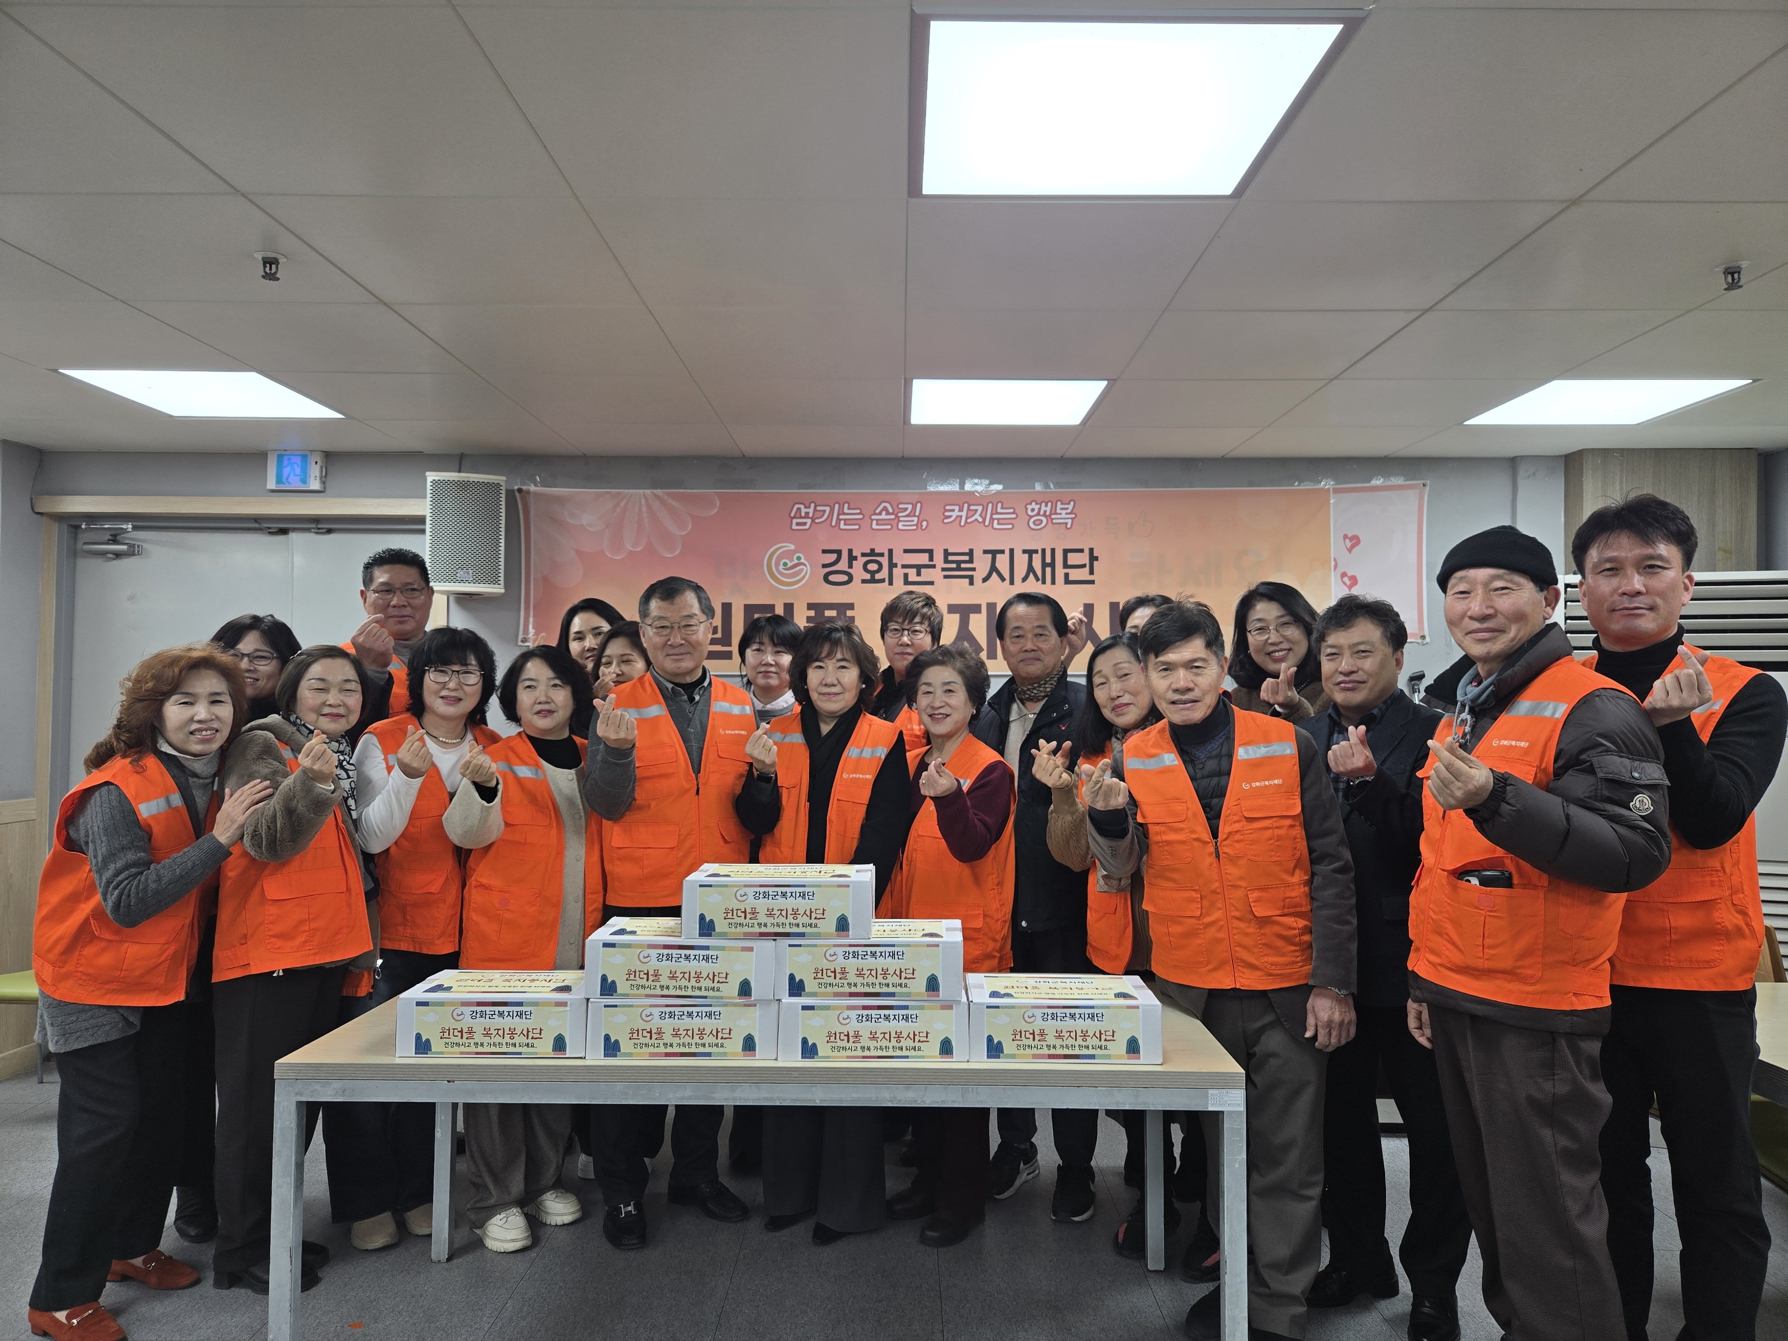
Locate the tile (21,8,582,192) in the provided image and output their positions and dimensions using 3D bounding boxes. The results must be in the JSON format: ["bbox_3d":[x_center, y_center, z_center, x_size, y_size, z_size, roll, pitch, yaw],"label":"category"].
[{"bbox_3d":[-0.875,-0.865,1.835,0.600,0.020,0.600,0,-1,0],"label":"tile"}]

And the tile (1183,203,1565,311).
[{"bbox_3d":[0.927,-0.846,2.430,0.600,0.020,0.600,0,-1,0],"label":"tile"}]

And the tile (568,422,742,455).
[{"bbox_3d":[-0.865,-0.825,4.198,0.600,0.020,0.530,0,-1,0],"label":"tile"}]

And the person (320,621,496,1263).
[{"bbox_3d":[-1.268,0.692,3.164,0.480,1.606,0.360,1,-1,-15],"label":"person"}]

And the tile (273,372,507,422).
[{"bbox_3d":[-1.468,-0.839,3.637,0.600,0.020,0.600,0,-1,0],"label":"tile"}]

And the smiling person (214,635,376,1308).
[{"bbox_3d":[-1.434,0.687,2.840,0.410,1.500,0.360,2,-2,-45],"label":"smiling person"}]

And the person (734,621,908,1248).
[{"bbox_3d":[-0.182,0.662,3.130,0.460,1.580,0.370,0,-1,12],"label":"person"}]

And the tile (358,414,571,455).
[{"bbox_3d":[-1.466,-0.822,4.177,0.600,0.020,0.540,0,-1,0],"label":"tile"}]

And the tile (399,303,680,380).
[{"bbox_3d":[-0.871,-0.846,3.034,0.600,0.020,0.600,0,-1,0],"label":"tile"}]

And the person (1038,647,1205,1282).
[{"bbox_3d":[0.608,0.700,3.046,0.500,1.590,0.420,0,-1,9],"label":"person"}]

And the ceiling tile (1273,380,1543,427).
[{"bbox_3d":[1.532,-0.819,3.628,0.600,0.020,0.600,0,-1,0],"label":"ceiling tile"}]

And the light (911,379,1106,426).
[{"bbox_3d":[0.332,-0.838,3.635,0.576,0.040,0.576,0,-1,0],"label":"light"}]

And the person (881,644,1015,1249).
[{"bbox_3d":[0.150,0.697,3.156,0.420,1.537,0.380,0,-1,22],"label":"person"}]

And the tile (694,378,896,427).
[{"bbox_3d":[-0.268,-0.831,3.632,0.600,0.020,0.600,0,-1,0],"label":"tile"}]

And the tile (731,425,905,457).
[{"bbox_3d":[-0.265,-0.822,4.208,0.600,0.020,0.540,0,-1,0],"label":"tile"}]

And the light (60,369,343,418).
[{"bbox_3d":[-2.067,-0.857,3.639,0.580,0.050,0.580,0,-1,0],"label":"light"}]

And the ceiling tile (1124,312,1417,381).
[{"bbox_3d":[0.929,-0.832,3.015,0.600,0.020,0.600,0,-1,0],"label":"ceiling tile"}]

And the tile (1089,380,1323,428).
[{"bbox_3d":[0.931,-0.818,3.603,0.600,0.020,0.600,0,-1,0],"label":"tile"}]

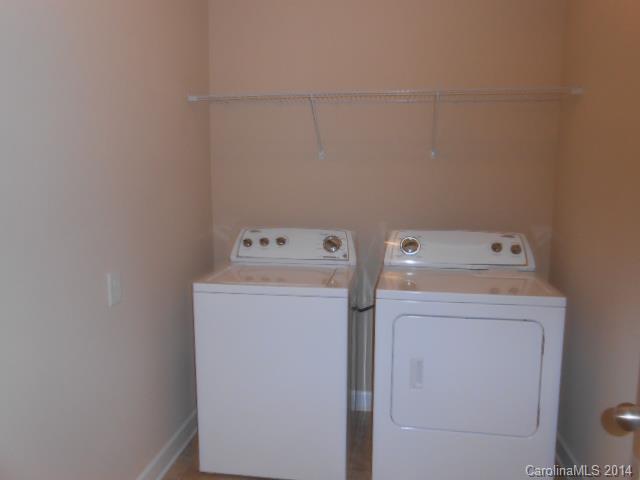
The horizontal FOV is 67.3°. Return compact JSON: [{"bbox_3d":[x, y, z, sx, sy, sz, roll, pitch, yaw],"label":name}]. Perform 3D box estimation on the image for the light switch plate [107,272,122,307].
[{"bbox_3d":[-0.772,0.187,1.808,0.012,0.118,0.078,1,8,8],"label":"light switch plate"}]

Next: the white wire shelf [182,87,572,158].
[{"bbox_3d":[0.284,-0.577,2.477,1.880,0.307,0.304,1,8,8],"label":"white wire shelf"}]

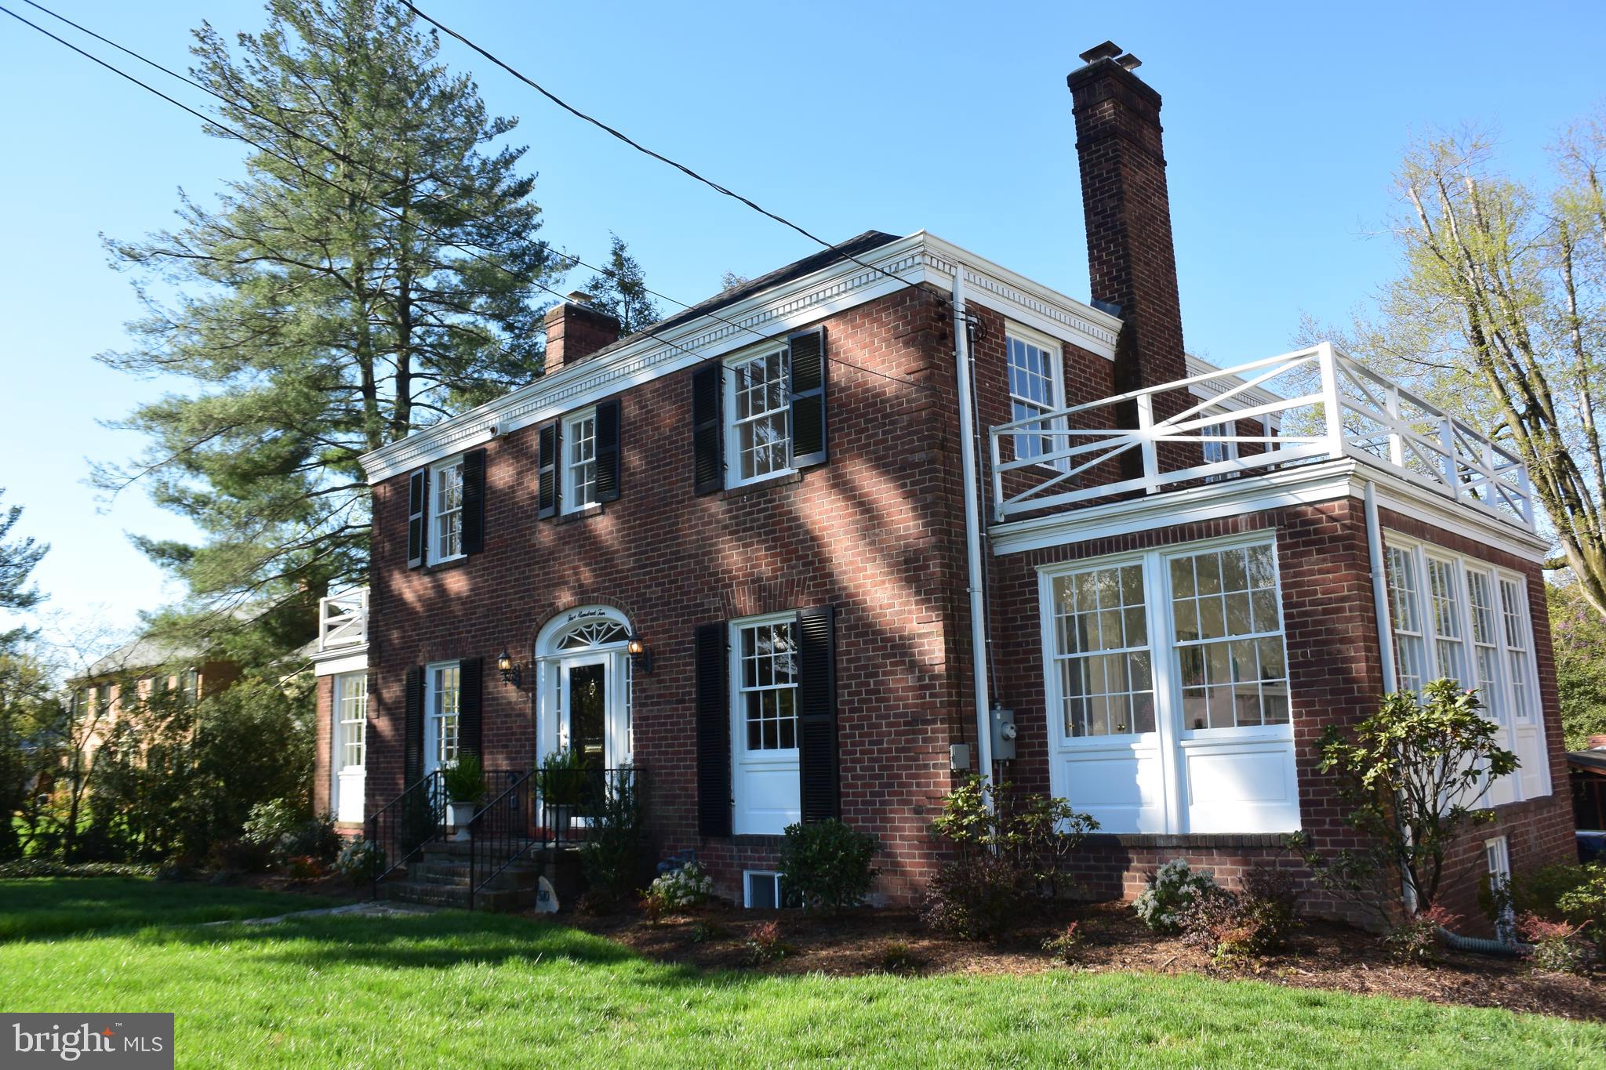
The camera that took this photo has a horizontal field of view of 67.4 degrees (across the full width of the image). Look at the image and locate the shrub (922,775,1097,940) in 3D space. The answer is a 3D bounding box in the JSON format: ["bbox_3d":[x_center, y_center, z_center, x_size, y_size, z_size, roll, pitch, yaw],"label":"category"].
[{"bbox_3d":[1.628,2.554,9.500,1.350,1.300,1.200,-11,-14,43],"label":"shrub"}]

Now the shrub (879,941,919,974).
[{"bbox_3d":[0.647,2.844,8.109,0.269,0.217,0.243,-2,-10,4],"label":"shrub"}]

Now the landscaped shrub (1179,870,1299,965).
[{"bbox_3d":[2.858,2.513,7.905,0.735,0.595,0.662,-5,-11,18],"label":"landscaped shrub"}]

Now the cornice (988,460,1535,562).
[{"bbox_3d":[4.990,0.102,12.207,3.400,0.290,5.920,-11,-14,43],"label":"cornice"}]

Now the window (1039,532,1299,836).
[{"bbox_3d":[2.971,1.286,10.064,2.190,2.359,0.140,-11,-14,43],"label":"window"}]

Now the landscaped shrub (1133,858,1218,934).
[{"bbox_3d":[2.826,2.746,9.150,0.600,0.570,0.580,-11,-14,43],"label":"landscaped shrub"}]

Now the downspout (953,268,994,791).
[{"bbox_3d":[1.560,0.149,10.982,0.075,5.531,0.090,-11,-14,43],"label":"downspout"}]

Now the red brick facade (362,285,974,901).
[{"bbox_3d":[-2.532,1.225,14.393,10.730,5.702,0.357,-11,-14,43],"label":"red brick facade"}]

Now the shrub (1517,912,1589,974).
[{"bbox_3d":[5.011,2.727,8.050,0.460,0.400,0.450,-11,-14,43],"label":"shrub"}]

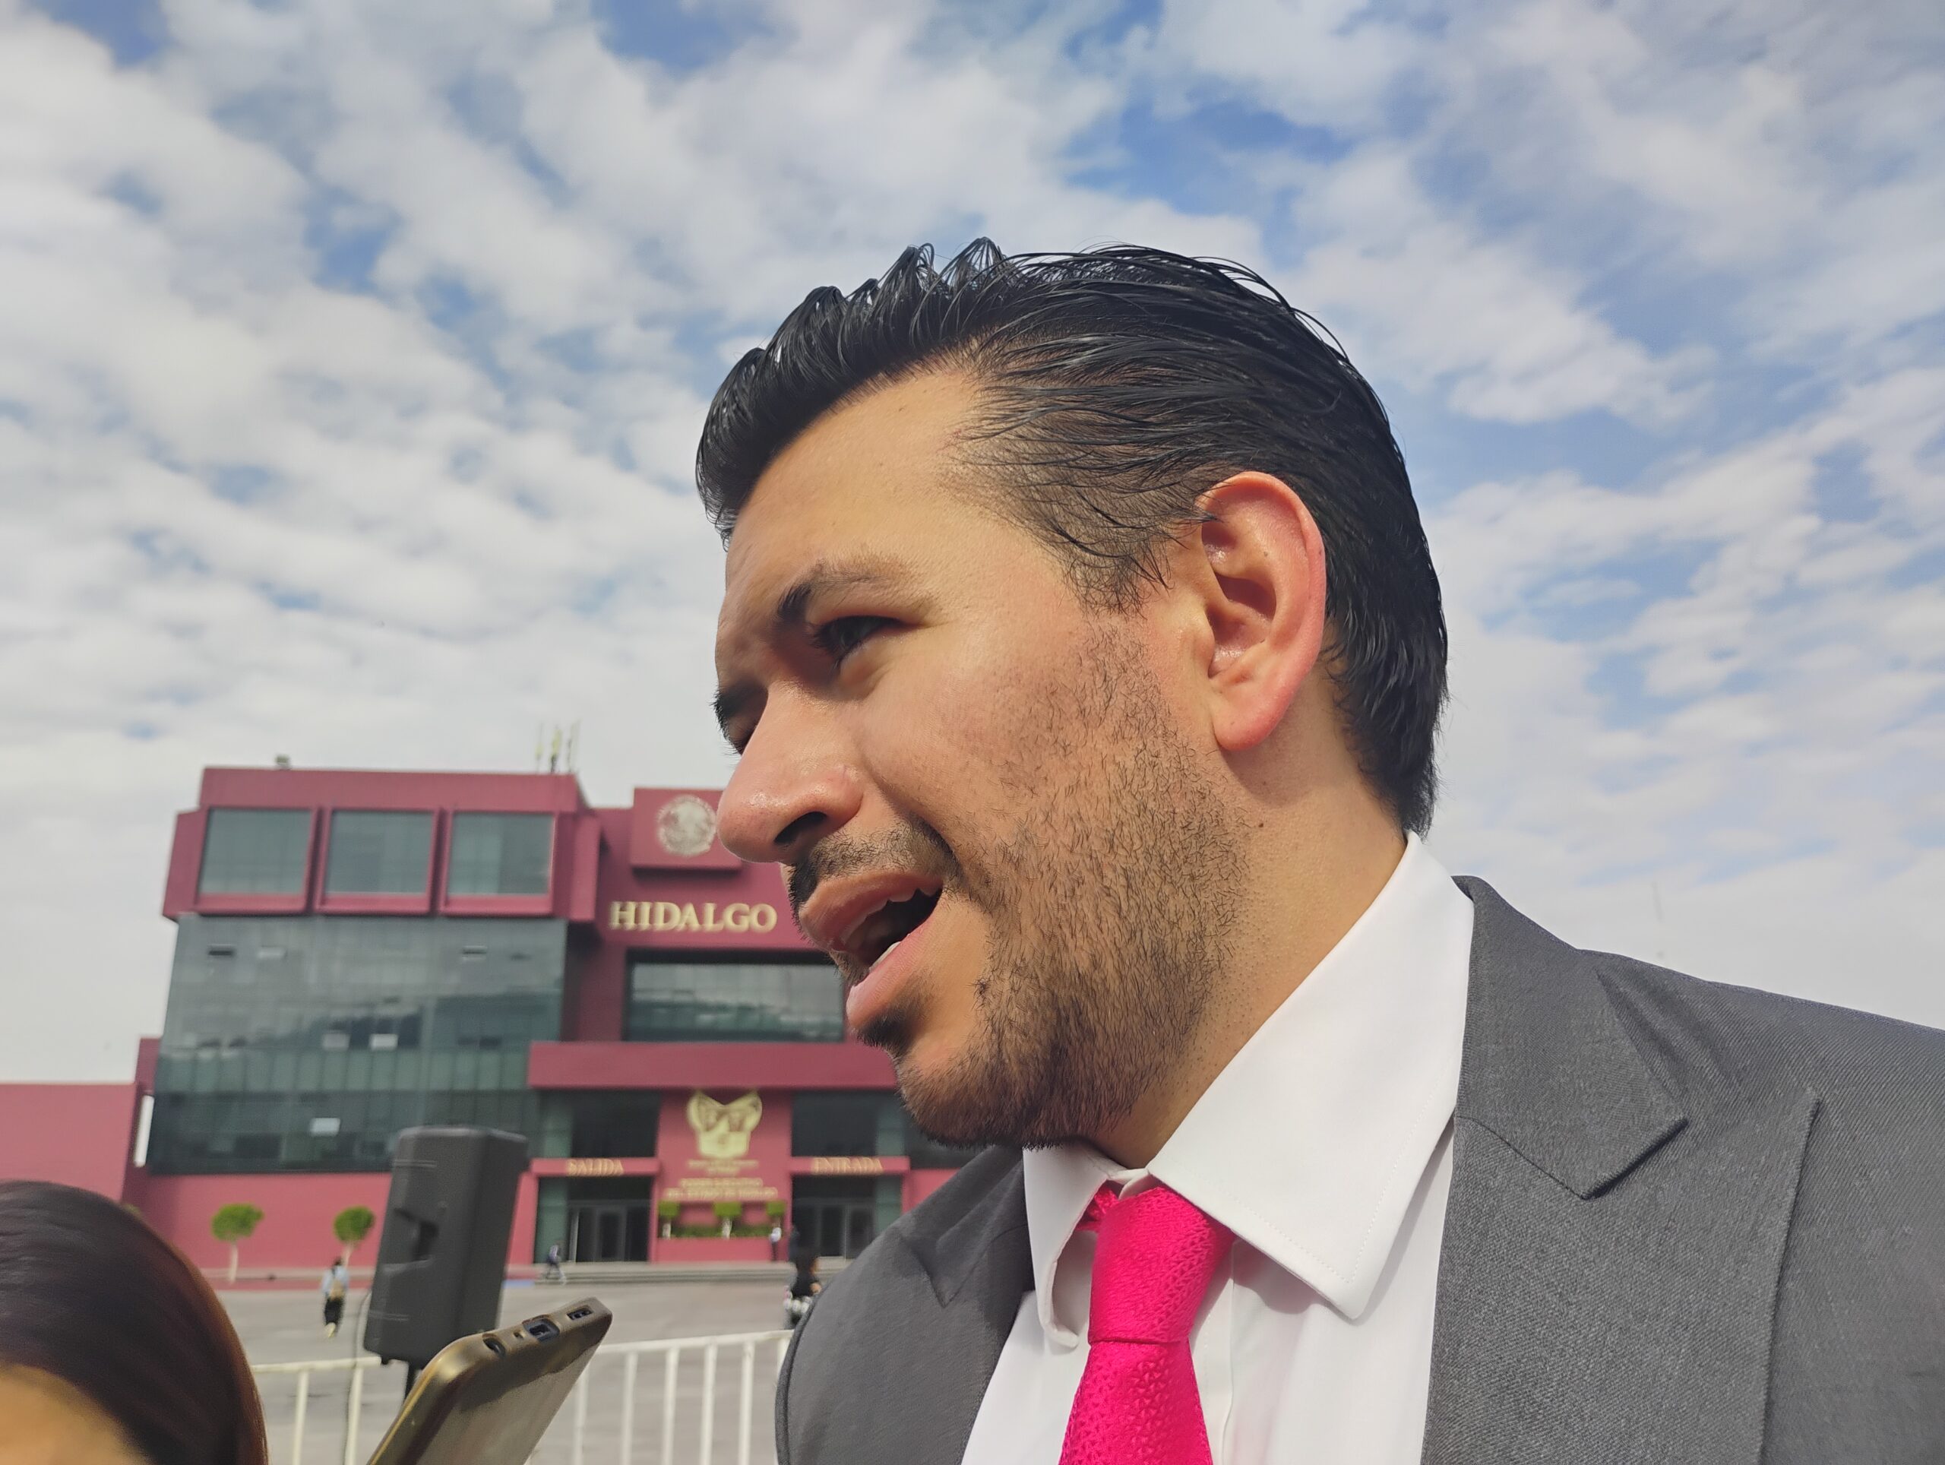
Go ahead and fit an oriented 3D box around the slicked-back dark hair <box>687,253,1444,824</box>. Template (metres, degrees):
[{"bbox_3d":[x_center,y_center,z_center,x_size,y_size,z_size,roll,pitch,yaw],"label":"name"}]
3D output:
[{"bbox_3d":[0.032,-0.057,0.483,0.220,0.195,0.175,-6,-12,-24],"label":"slicked-back dark hair"}]

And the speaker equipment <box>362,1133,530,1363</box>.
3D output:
[{"bbox_3d":[-1.645,1.575,4.870,0.330,0.660,0.390,2,-17,7],"label":"speaker equipment"}]

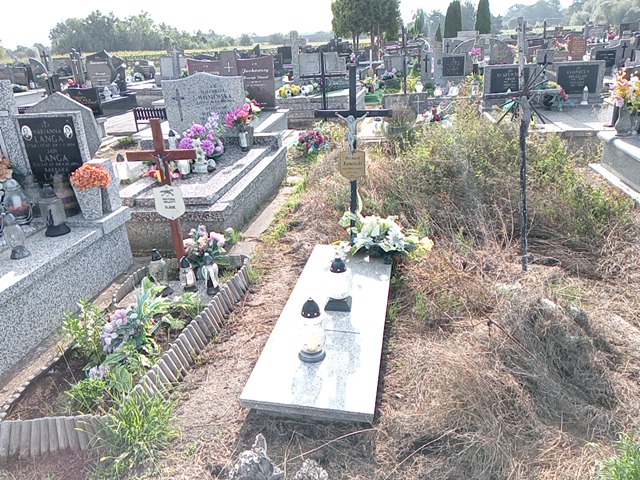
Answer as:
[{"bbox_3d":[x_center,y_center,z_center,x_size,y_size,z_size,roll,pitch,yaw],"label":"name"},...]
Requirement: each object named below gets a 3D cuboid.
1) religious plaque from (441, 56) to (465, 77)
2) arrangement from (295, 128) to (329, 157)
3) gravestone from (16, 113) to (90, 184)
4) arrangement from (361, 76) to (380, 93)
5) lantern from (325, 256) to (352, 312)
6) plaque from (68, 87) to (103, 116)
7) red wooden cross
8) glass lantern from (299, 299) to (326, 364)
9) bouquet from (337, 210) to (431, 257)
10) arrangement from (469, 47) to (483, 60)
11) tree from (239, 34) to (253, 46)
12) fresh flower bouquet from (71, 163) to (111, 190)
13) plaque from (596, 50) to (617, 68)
[{"bbox_3d":[2.943,-3.876,11.500,0.530,0.490,0.120,2,21,10],"label":"religious plaque"},{"bbox_3d":[-0.102,-1.328,7.050,0.460,0.320,0.380,2,22,10],"label":"arrangement"},{"bbox_3d":[-1.812,-0.531,3.659,0.470,0.690,0.120,1,21,9],"label":"gravestone"},{"bbox_3d":[1.133,-3.465,11.500,0.400,0.350,0.300,2,22,10],"label":"arrangement"},{"bbox_3d":[0.105,0.243,2.953,0.145,0.280,0.145,2,21,10],"label":"lantern"},{"bbox_3d":[-4.285,-2.506,9.400,0.660,0.530,0.120,2,22,10],"label":"plaque"},{"bbox_3d":[-1.032,-0.281,3.538,0.490,1.090,0.070,0,21,10],"label":"red wooden cross"},{"bbox_3d":[-0.042,0.409,2.405,0.130,0.299,0.130,2,22,10],"label":"glass lantern"},{"bbox_3d":[0.460,-0.038,3.580,0.620,0.250,0.380,2,22,10],"label":"bouquet"},{"bbox_3d":[3.664,-4.395,12.200,0.300,0.300,0.280,2,21,10],"label":"arrangement"},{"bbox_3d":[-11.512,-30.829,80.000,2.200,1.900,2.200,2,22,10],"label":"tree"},{"bbox_3d":[-1.516,-0.419,3.420,0.250,0.180,0.200,2,21,10],"label":"fresh flower bouquet"},{"bbox_3d":[6.507,-4.114,11.800,0.440,0.400,0.050,2,22,10],"label":"plaque"}]

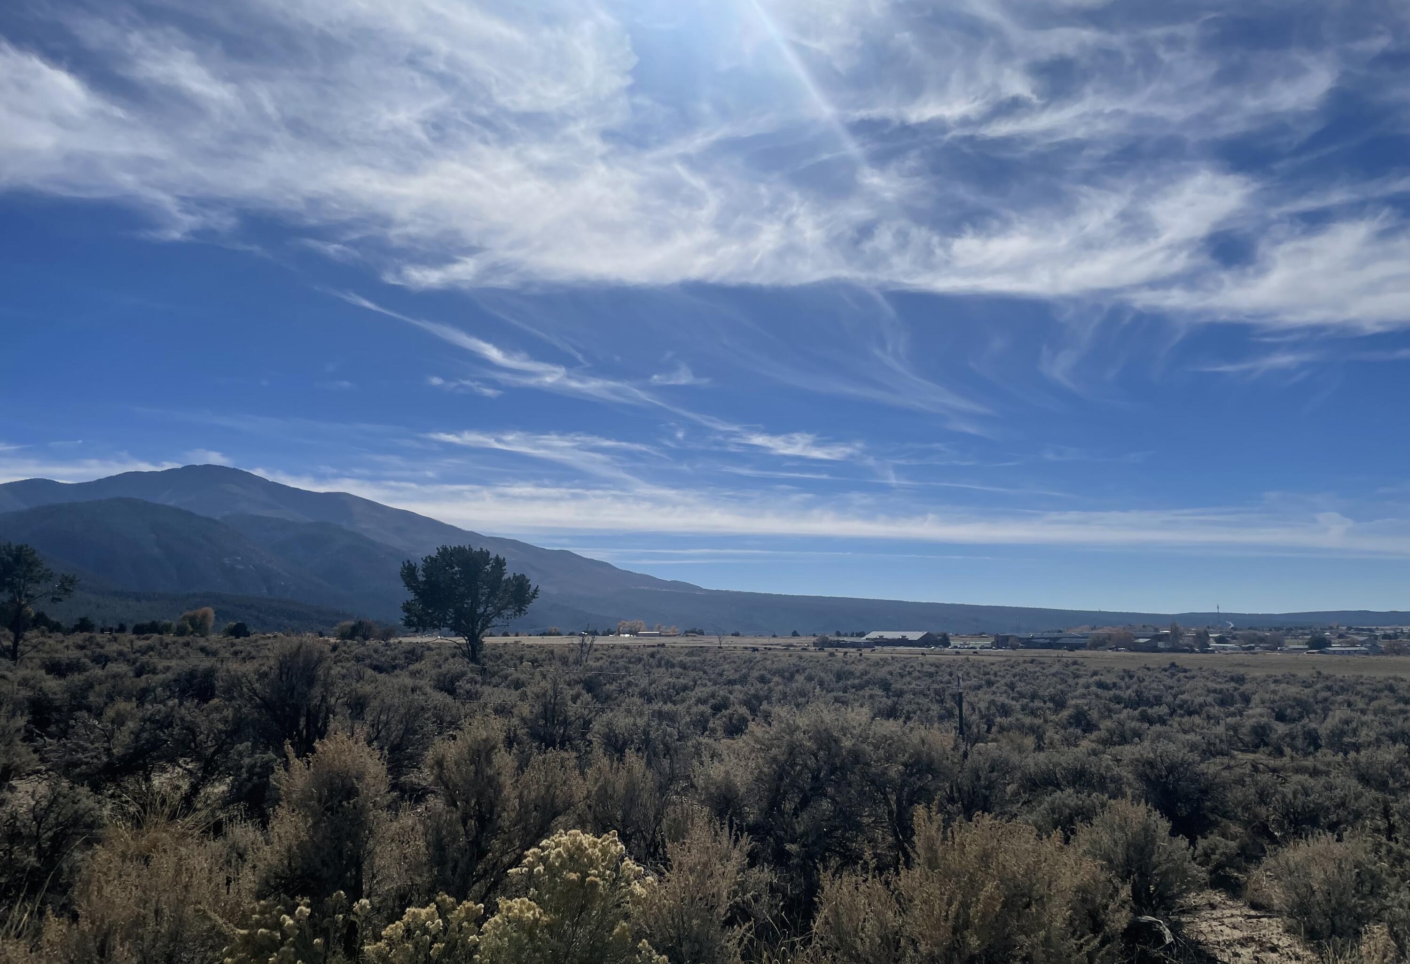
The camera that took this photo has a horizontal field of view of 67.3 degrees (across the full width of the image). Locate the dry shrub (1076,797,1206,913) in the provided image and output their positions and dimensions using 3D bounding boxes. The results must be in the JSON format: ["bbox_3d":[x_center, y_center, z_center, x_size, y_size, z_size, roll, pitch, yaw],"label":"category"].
[{"bbox_3d":[2.553,2.203,6.347,0.740,0.680,0.720,-3,-8,21],"label":"dry shrub"}]

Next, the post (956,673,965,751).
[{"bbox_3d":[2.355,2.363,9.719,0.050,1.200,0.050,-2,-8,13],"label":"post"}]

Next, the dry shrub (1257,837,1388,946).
[{"bbox_3d":[3.406,2.242,5.963,0.660,0.620,0.650,-4,-9,28],"label":"dry shrub"}]

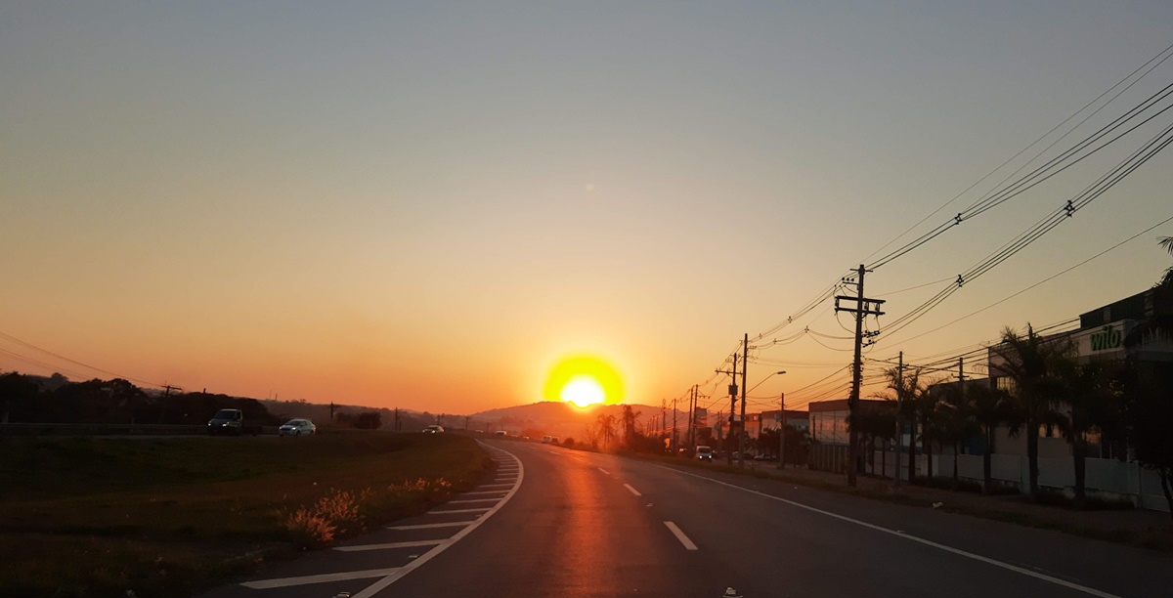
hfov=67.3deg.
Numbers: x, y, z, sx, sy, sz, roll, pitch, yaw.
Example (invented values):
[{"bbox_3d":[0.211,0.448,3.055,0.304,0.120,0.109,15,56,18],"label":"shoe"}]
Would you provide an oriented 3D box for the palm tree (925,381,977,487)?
[{"bbox_3d":[20.758,7.675,50.127,3.000,5.944,2.900,4,-9,0],"label":"palm tree"}]

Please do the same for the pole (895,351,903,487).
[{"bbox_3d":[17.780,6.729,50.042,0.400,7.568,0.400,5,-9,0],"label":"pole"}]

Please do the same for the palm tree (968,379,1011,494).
[{"bbox_3d":[20.576,7.055,44.959,2.500,5.681,2.500,4,-9,0],"label":"palm tree"}]

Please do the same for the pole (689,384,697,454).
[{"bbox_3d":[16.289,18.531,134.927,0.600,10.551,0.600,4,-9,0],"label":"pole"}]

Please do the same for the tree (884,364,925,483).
[{"bbox_3d":[19.039,7.429,52.678,2.700,7.095,2.700,4,-9,0],"label":"tree"}]

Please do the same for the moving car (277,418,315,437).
[{"bbox_3d":[-25.107,11.168,76.444,1.750,1.480,4.300,3,-9,3],"label":"moving car"}]

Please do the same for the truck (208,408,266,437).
[{"bbox_3d":[-26.286,9.191,66.113,1.900,2.030,5.500,3,-9,3],"label":"truck"}]

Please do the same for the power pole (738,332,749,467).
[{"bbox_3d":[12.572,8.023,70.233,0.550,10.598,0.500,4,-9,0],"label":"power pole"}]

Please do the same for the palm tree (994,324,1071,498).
[{"bbox_3d":[20.738,5.180,40.901,3.900,8.036,3.800,4,-9,0],"label":"palm tree"}]

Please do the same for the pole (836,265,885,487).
[{"bbox_3d":[13.044,3.576,42.389,2.450,10.685,0.700,5,-9,0],"label":"pole"}]

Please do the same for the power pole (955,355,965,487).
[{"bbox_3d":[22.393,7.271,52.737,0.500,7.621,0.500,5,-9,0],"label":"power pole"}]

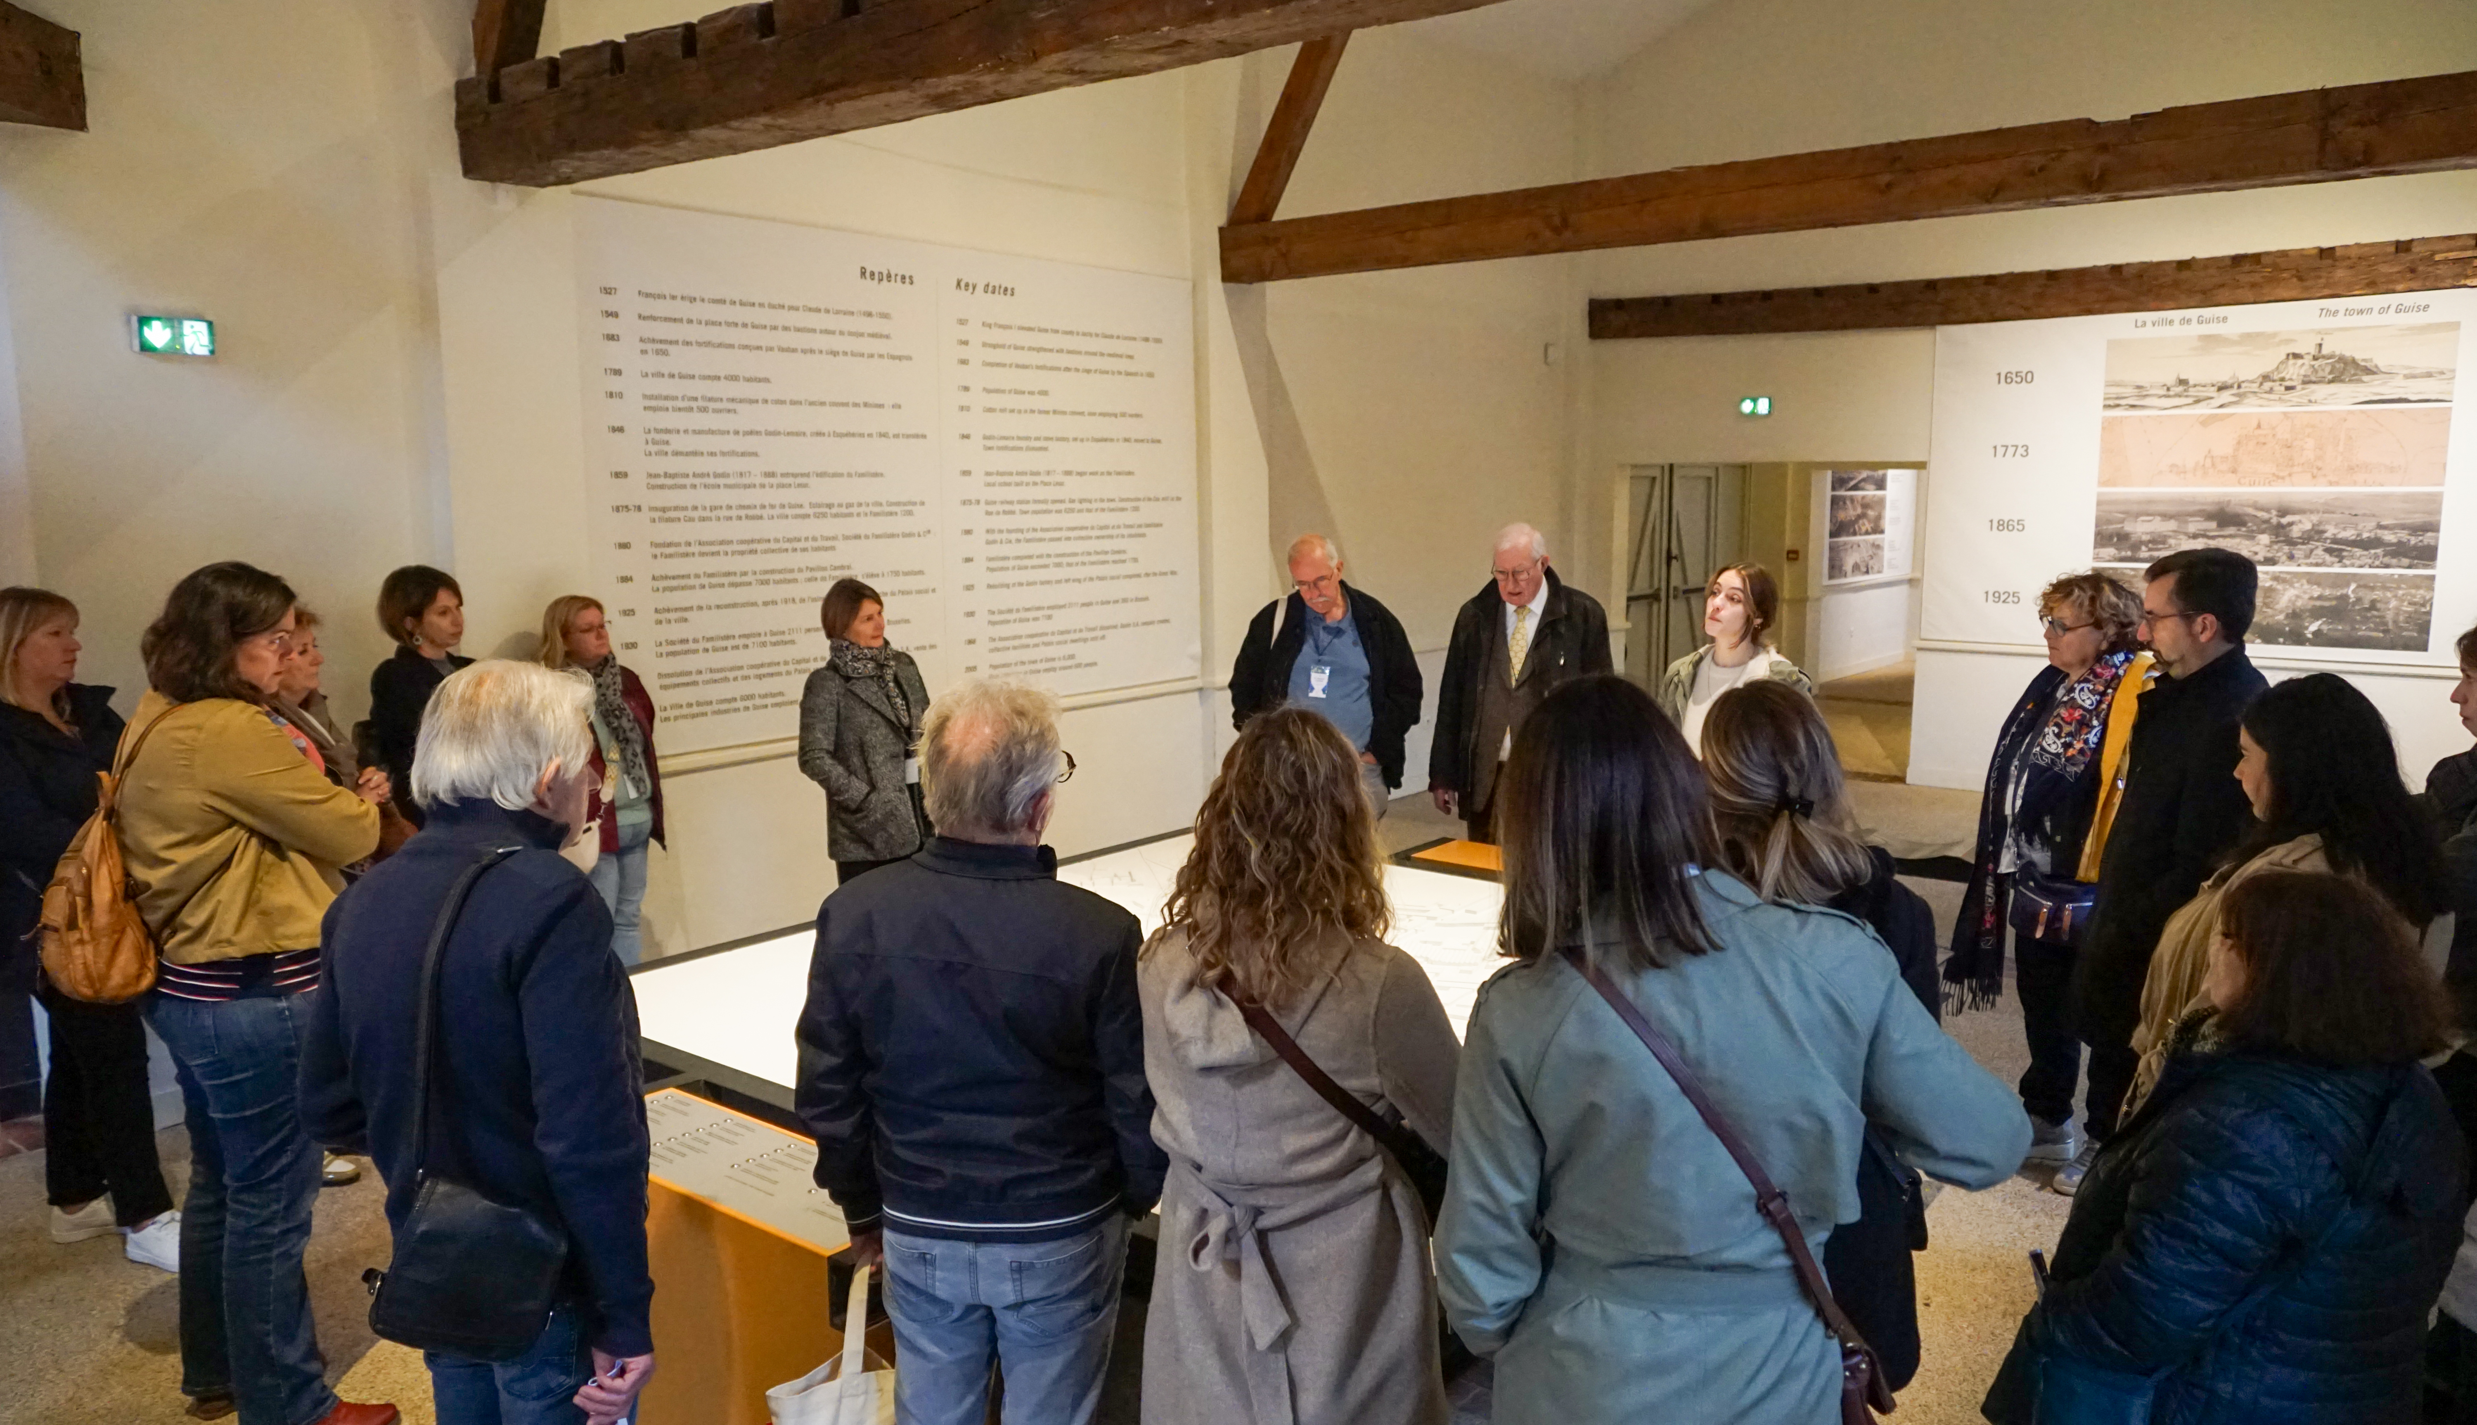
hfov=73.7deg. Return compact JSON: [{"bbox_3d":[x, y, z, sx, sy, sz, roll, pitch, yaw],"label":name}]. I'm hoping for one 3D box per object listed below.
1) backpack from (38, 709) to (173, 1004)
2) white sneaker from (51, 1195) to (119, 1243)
[{"bbox_3d":[-2.179,0.288,3.172,0.240,0.530,0.300,-7,10,-40],"label":"backpack"},{"bbox_3d":[-2.967,1.311,4.366,0.270,0.100,0.100,-4,9,-25],"label":"white sneaker"}]

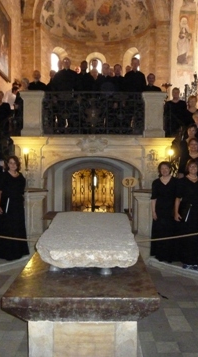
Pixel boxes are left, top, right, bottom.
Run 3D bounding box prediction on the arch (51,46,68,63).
[{"bbox_3d":[-1.531,-4.849,13.500,0.750,0.620,0.400,-2,4,-40],"label":"arch"}]

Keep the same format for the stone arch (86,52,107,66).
[{"bbox_3d":[-0.102,-4.825,14.000,0.840,0.620,0.420,0,3,0],"label":"stone arch"}]

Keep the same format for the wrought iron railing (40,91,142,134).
[{"bbox_3d":[-0.117,-1.370,7.300,2.200,0.920,0.100,0,3,0],"label":"wrought iron railing"}]

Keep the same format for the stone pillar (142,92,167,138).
[{"bbox_3d":[1.187,-1.347,7.350,0.500,0.960,0.460,0,3,0],"label":"stone pillar"}]

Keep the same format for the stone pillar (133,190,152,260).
[{"bbox_3d":[0.784,0.848,6.200,0.360,1.230,0.380,0,3,0],"label":"stone pillar"}]

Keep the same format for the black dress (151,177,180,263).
[{"bbox_3d":[1.091,0.668,5.600,0.500,1.390,0.360,1,3,14],"label":"black dress"}]

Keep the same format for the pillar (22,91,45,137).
[{"bbox_3d":[-1.411,-1.383,7.350,0.500,0.960,0.460,0,3,0],"label":"pillar"}]

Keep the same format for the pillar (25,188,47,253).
[{"bbox_3d":[-1.136,0.784,6.200,0.370,1.220,0.380,0,3,0],"label":"pillar"}]

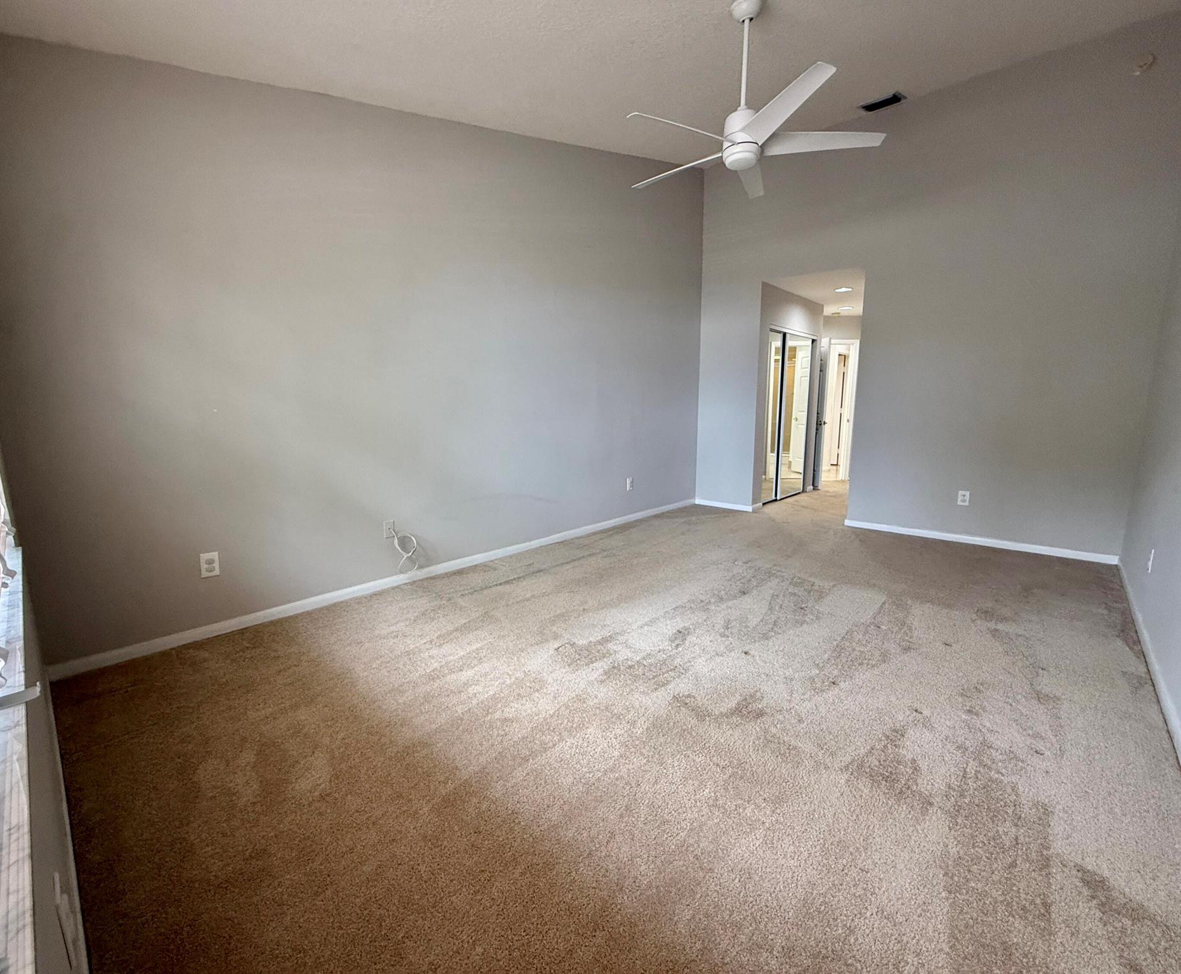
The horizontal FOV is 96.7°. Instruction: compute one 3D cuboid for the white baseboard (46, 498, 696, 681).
[{"bbox_3d":[-0.555,0.485,4.213,0.018,0.076,5.328,8,12,41],"label":"white baseboard"}]

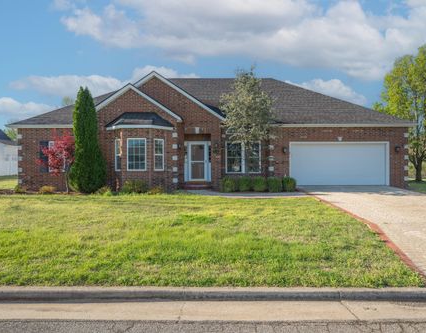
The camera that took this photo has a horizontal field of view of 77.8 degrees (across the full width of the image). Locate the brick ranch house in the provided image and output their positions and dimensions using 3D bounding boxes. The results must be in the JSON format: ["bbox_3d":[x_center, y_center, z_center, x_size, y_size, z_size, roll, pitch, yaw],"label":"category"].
[{"bbox_3d":[-0.250,-2.600,19.400,20.600,7.500,12.800,0,0,0],"label":"brick ranch house"}]

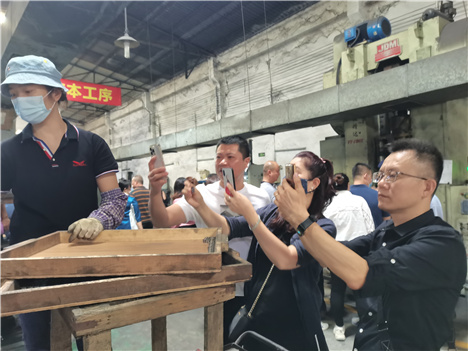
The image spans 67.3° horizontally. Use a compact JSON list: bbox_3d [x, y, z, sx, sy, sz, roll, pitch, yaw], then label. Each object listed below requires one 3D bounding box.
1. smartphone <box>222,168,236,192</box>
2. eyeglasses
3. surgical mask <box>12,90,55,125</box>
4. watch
[{"bbox_3d":[-0.015,0.042,1.470,0.010,0.148,0.073,-13,5,-32],"label":"smartphone"},{"bbox_3d":[0.556,0.007,1.150,0.140,0.042,0.140,8,-3,-9],"label":"eyeglasses"},{"bbox_3d":[-0.745,-0.252,1.310,0.140,0.118,0.100,-2,12,16],"label":"surgical mask"},{"bbox_3d":[0.218,0.151,1.050,0.058,0.026,0.056,-41,-2,-30],"label":"watch"}]

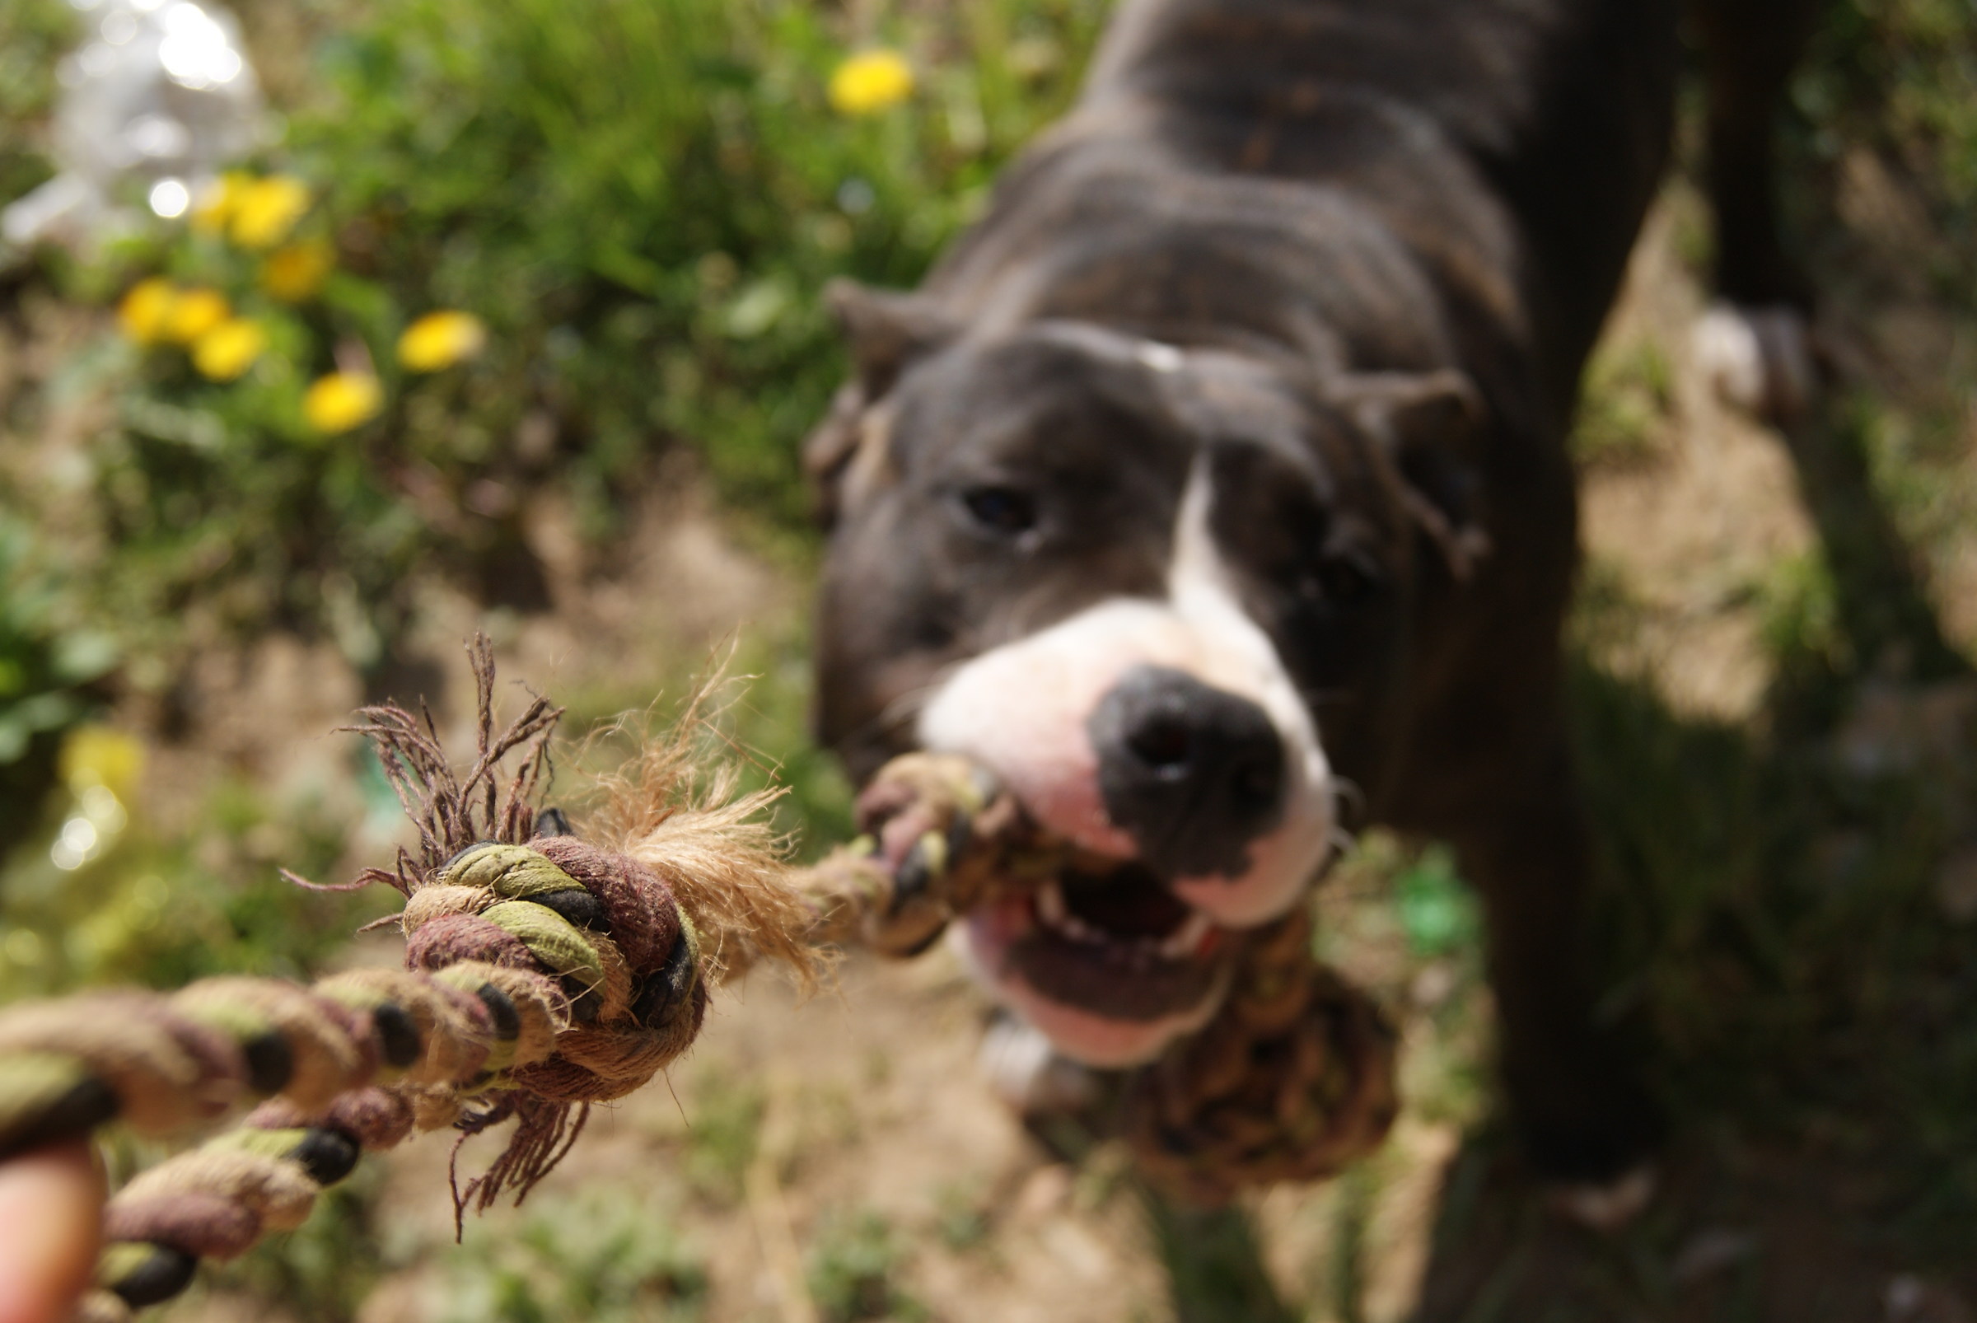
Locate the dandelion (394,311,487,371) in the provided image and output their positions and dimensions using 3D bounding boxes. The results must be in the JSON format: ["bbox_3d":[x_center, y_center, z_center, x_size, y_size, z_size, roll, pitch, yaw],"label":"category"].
[{"bbox_3d":[-0.284,-0.166,1.286,0.040,0.022,0.040,0,46,0],"label":"dandelion"}]

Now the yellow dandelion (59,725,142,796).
[{"bbox_3d":[-0.394,0.044,1.097,0.034,0.022,0.034,0,46,0],"label":"yellow dandelion"}]

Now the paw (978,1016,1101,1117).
[{"bbox_3d":[0.024,0.162,1.014,0.060,0.050,0.078,13,47,12],"label":"paw"}]

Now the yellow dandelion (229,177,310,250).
[{"bbox_3d":[-0.396,-0.248,1.365,0.040,0.022,0.040,0,46,0],"label":"yellow dandelion"}]

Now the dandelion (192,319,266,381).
[{"bbox_3d":[-0.394,-0.161,1.282,0.035,0.022,0.035,0,46,0],"label":"dandelion"}]

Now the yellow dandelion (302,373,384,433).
[{"bbox_3d":[-0.327,-0.131,1.253,0.037,0.022,0.037,0,46,0],"label":"yellow dandelion"}]

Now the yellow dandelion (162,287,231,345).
[{"bbox_3d":[-0.416,-0.182,1.302,0.033,0.022,0.033,0,46,0],"label":"yellow dandelion"}]

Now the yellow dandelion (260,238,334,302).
[{"bbox_3d":[-0.371,-0.210,1.329,0.036,0.022,0.036,0,46,0],"label":"yellow dandelion"}]

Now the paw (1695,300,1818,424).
[{"bbox_3d":[0.412,-0.161,1.326,0.058,0.050,0.075,19,49,17],"label":"paw"}]

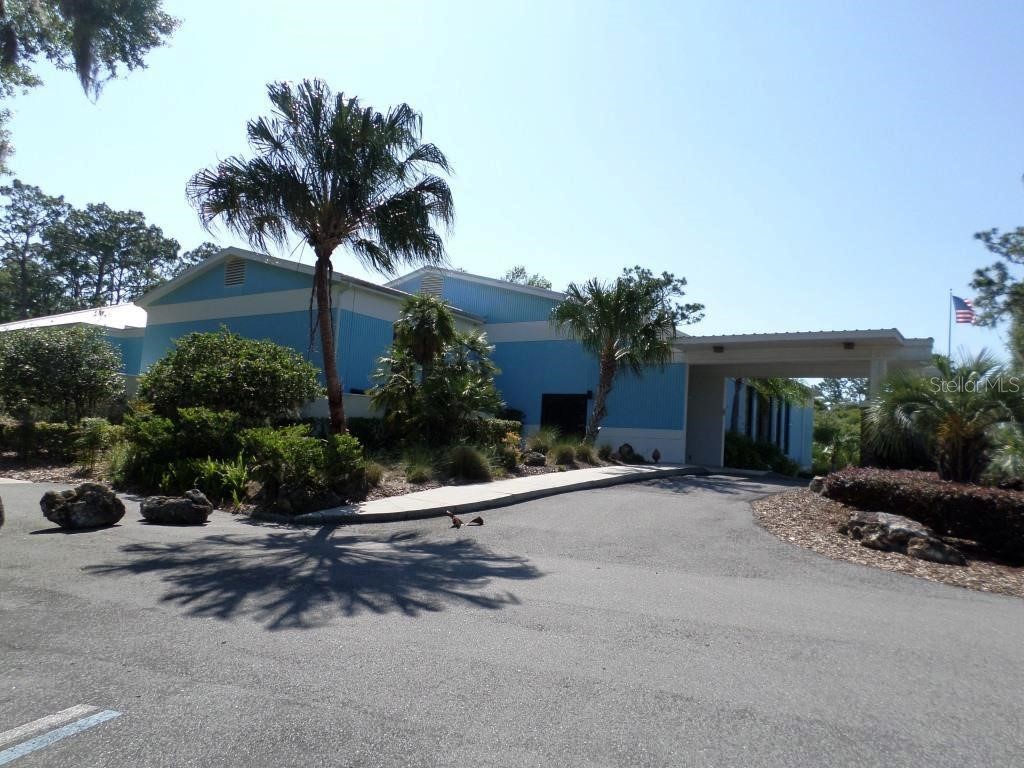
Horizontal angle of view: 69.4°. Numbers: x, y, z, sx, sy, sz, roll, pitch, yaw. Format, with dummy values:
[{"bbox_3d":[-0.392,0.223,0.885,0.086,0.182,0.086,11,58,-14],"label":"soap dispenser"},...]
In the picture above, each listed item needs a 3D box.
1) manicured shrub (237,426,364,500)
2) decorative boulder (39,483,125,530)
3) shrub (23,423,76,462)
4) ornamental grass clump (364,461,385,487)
[{"bbox_3d":[-3.672,1.387,12.900,2.150,1.380,1.700,5,-5,-15],"label":"manicured shrub"},{"bbox_3d":[-6.360,1.792,10.950,1.100,0.660,0.850,7,-6,-29],"label":"decorative boulder"},{"bbox_3d":[-12.196,1.543,19.500,1.500,1.100,1.100,7,-6,-31],"label":"shrub"},{"bbox_3d":[-2.847,1.840,15.200,0.470,0.520,0.460,5,-5,-10],"label":"ornamental grass clump"}]

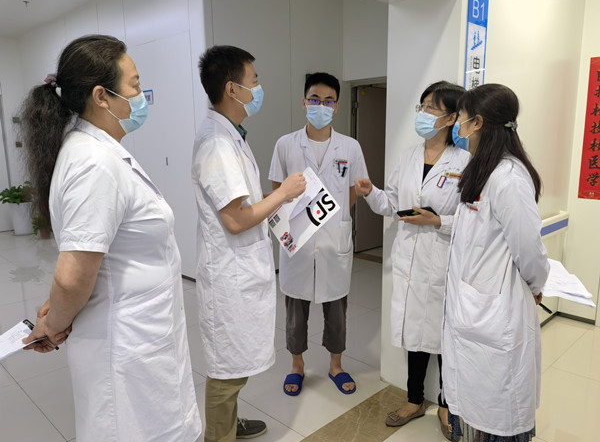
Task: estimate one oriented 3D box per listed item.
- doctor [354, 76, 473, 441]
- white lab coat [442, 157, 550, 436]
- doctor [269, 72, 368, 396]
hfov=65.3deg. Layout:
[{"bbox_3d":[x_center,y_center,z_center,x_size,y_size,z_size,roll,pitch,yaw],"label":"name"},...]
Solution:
[{"bbox_3d":[0.571,0.213,2.134,0.500,1.660,0.540,7,13,38],"label":"doctor"},{"bbox_3d":[0.746,0.262,1.802,0.390,1.075,0.450,-1,10,0],"label":"white lab coat"},{"bbox_3d":[0.105,0.084,2.624,0.540,1.755,0.380,-1,10,-2],"label":"doctor"}]

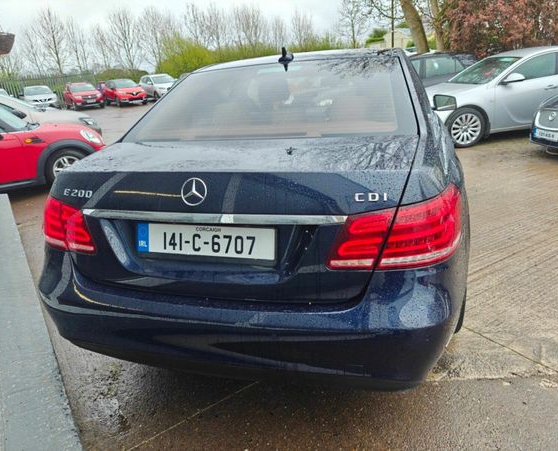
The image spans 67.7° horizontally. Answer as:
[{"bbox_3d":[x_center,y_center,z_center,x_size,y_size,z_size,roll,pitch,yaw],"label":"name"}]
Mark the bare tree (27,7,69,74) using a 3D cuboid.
[{"bbox_3d":[-19.976,-15.299,37.653,2.985,7.912,2.985,-3,20,0],"label":"bare tree"}]

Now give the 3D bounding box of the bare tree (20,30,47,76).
[{"bbox_3d":[-23.559,-15.545,40.883,2.160,6.565,2.160,-3,20,0],"label":"bare tree"}]

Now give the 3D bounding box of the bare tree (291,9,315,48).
[{"bbox_3d":[2.714,-19.455,45.673,2.414,7.799,2.414,-3,20,0],"label":"bare tree"}]

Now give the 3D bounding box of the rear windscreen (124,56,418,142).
[{"bbox_3d":[-0.033,-0.661,2.131,1.400,0.110,0.710,2,47,16],"label":"rear windscreen"}]

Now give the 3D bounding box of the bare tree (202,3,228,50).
[{"bbox_3d":[-6.393,-18.547,43.549,2.406,8.528,2.406,-3,20,0],"label":"bare tree"}]

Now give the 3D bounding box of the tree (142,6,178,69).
[{"bbox_3d":[-11.580,-17.062,41.311,3.300,8.400,3.300,-8,20,-12],"label":"tree"}]

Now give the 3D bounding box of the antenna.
[{"bbox_3d":[0.045,-0.956,2.386,0.075,0.075,0.150,2,20,16],"label":"antenna"}]

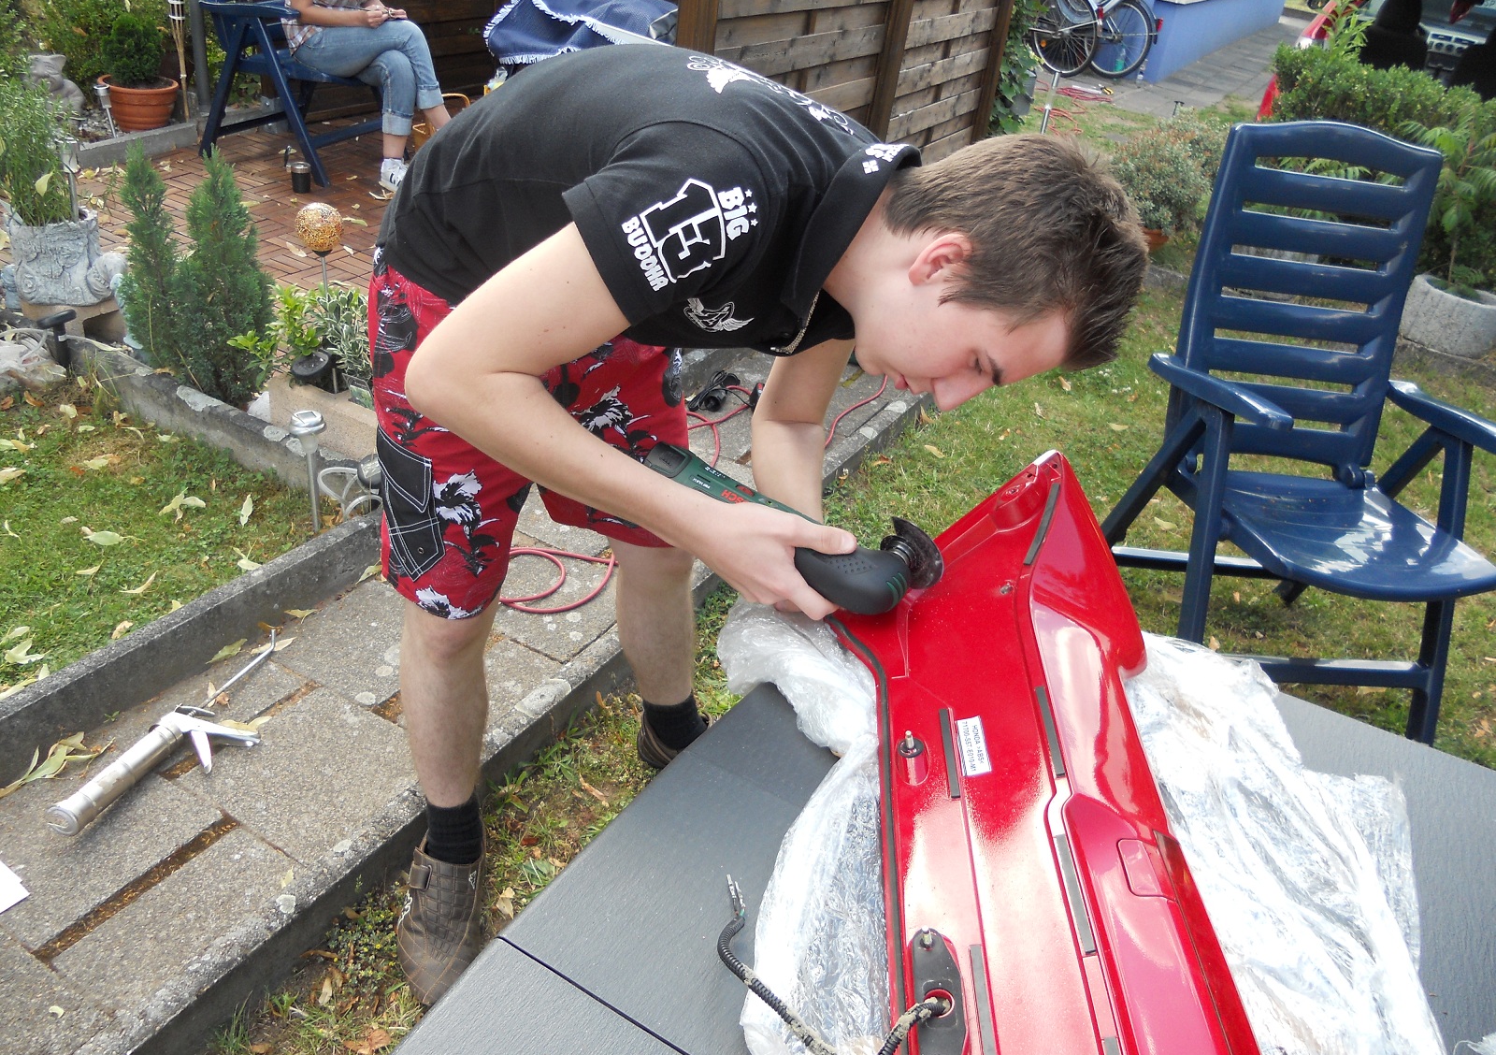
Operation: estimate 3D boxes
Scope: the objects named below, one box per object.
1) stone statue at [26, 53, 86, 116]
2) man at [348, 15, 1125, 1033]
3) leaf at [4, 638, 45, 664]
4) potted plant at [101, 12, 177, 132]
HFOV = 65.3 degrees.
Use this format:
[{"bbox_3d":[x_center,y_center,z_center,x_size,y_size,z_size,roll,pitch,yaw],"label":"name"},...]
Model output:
[{"bbox_3d":[-2.504,-1.592,4.244,0.190,0.233,0.190,14,31,9],"label":"stone statue"},{"bbox_3d":[-0.086,0.032,1.595,0.950,1.260,0.740,26,35,27],"label":"man"},{"bbox_3d":[-1.203,0.205,1.942,0.050,0.030,0.060,23,34,22],"label":"leaf"},{"bbox_3d":[-2.252,-1.679,4.293,0.290,0.403,0.290,-8,35,-25],"label":"potted plant"}]

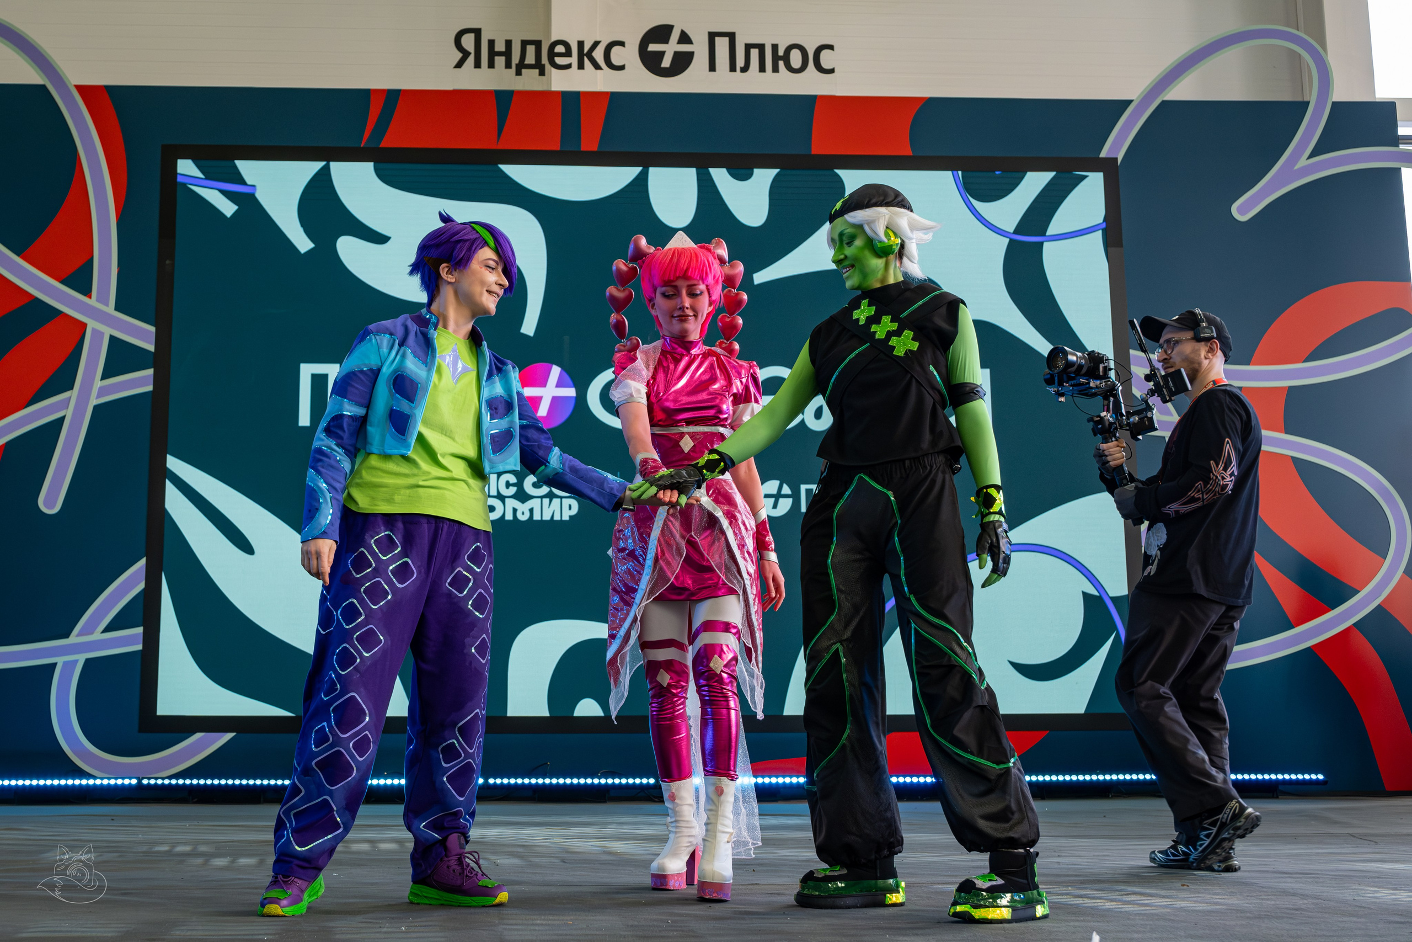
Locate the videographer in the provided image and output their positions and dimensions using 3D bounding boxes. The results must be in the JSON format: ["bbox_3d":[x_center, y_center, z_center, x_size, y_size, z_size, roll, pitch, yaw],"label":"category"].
[{"bbox_3d":[1.428,0.324,4.051,0.500,1.690,0.490,1,-8,-11],"label":"videographer"}]

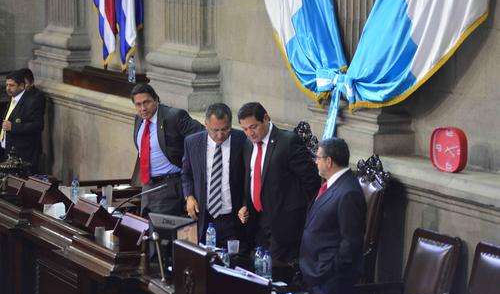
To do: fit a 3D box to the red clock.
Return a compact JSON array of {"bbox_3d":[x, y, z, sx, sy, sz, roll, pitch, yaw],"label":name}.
[{"bbox_3d":[1.400,0.024,13.220,0.080,0.310,0.300,-5,9,-36],"label":"red clock"}]

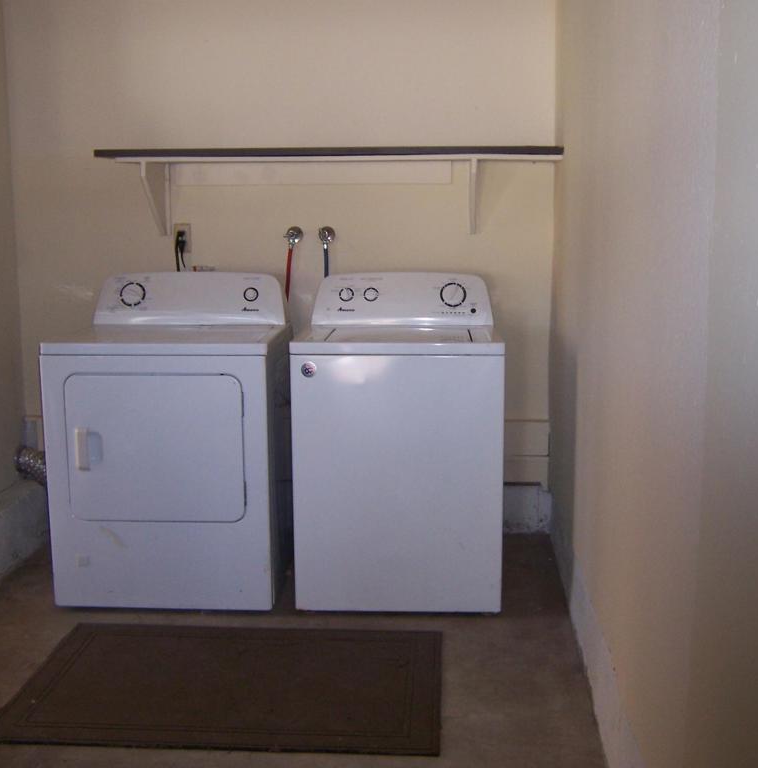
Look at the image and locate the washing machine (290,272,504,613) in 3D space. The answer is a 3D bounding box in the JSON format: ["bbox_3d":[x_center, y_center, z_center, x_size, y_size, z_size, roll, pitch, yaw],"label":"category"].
[{"bbox_3d":[0.076,0.172,3.533,0.695,1.105,0.680,0,10,3],"label":"washing machine"}]

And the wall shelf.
[{"bbox_3d":[-0.184,-0.731,3.743,1.720,0.317,0.290,0,10,2],"label":"wall shelf"}]

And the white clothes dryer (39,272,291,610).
[{"bbox_3d":[-0.712,0.175,3.533,0.738,1.105,0.700,0,10,3],"label":"white clothes dryer"}]

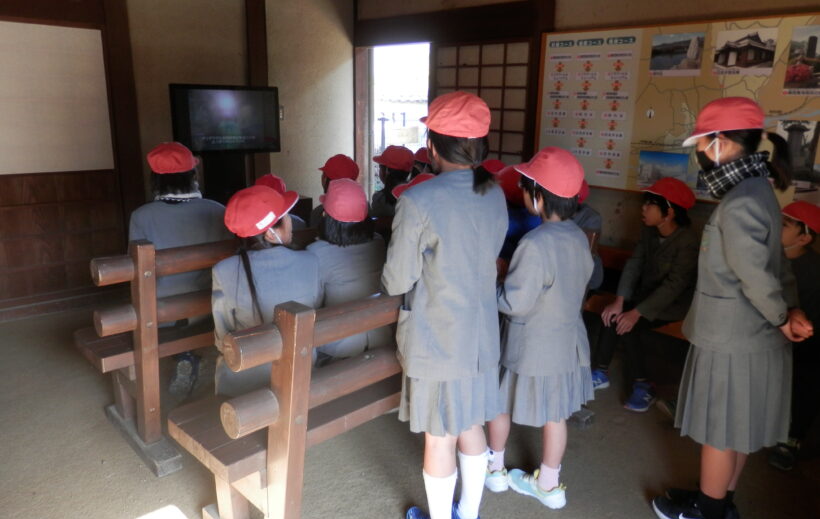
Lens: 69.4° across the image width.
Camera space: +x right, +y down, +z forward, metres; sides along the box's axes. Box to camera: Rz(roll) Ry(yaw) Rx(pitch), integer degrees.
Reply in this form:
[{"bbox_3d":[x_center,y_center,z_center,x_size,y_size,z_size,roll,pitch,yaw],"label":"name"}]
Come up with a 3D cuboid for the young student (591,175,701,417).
[{"bbox_3d":[1.126,0.145,2.824,0.570,1.090,0.430,-6,17,-26],"label":"young student"}]

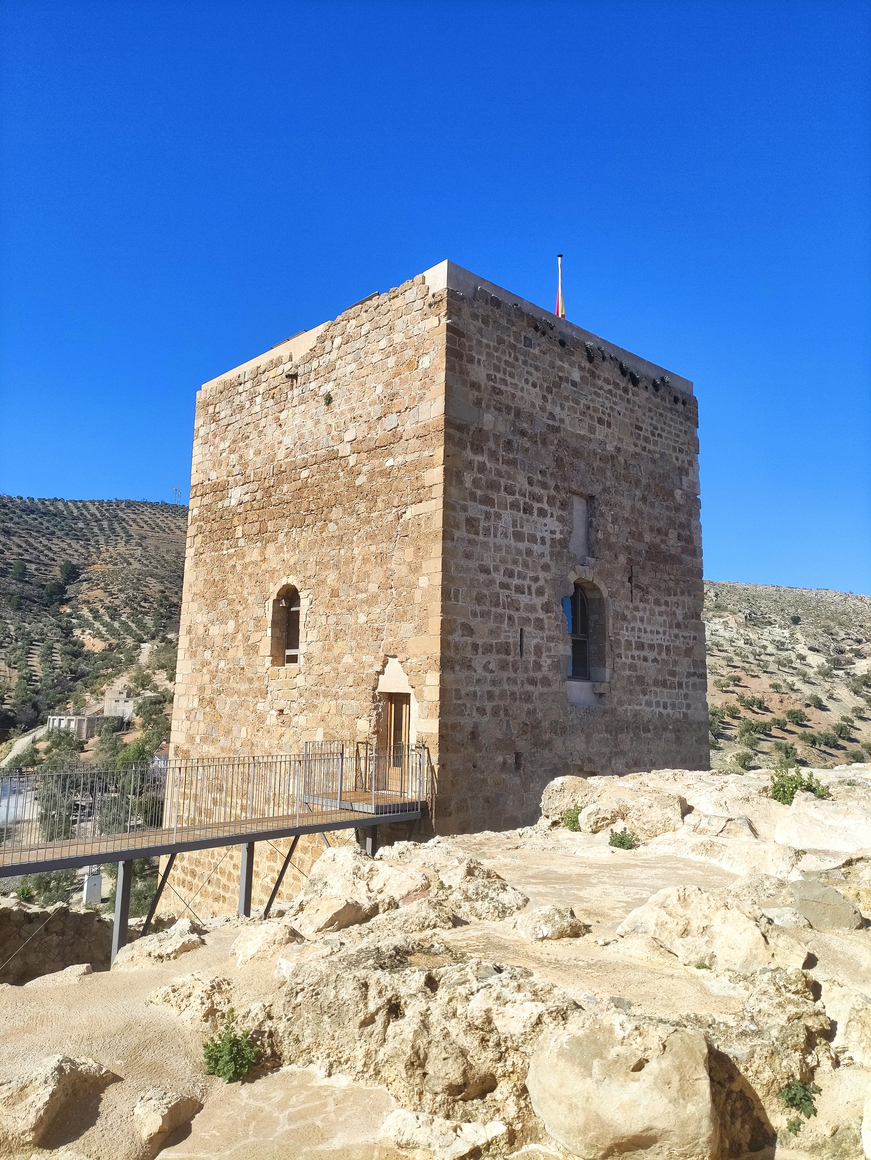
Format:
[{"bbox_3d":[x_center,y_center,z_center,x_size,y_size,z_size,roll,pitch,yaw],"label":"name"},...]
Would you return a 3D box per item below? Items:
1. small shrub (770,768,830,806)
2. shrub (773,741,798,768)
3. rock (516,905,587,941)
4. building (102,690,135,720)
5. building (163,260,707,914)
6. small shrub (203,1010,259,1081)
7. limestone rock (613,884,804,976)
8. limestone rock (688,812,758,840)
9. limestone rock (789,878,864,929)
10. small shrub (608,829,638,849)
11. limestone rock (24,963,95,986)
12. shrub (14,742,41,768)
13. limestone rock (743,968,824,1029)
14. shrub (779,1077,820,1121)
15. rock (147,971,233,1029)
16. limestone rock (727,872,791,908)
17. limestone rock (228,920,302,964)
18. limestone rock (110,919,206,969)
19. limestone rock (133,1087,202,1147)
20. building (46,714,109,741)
[{"bbox_3d":[4.660,2.649,10.721,0.765,0.490,0.620,-3,-11,23],"label":"small shrub"},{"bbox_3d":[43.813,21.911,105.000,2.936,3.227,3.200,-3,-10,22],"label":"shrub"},{"bbox_3d":[1.022,3.025,7.400,0.618,0.254,0.500,0,-10,8],"label":"rock"},{"bbox_3d":[-67.301,26.638,177.849,6.000,6.600,5.000,7,-11,-32],"label":"building"},{"bbox_3d":[0.050,1.543,24.363,10.233,14.865,10.895,10,-13,-43],"label":"building"},{"bbox_3d":[-1.218,2.775,5.000,0.320,0.362,0.300,3,-10,-12],"label":"small shrub"},{"bbox_3d":[2.150,2.727,6.540,1.469,0.550,1.050,-2,-10,17],"label":"limestone rock"},{"bbox_3d":[3.976,3.403,11.600,0.914,0.336,0.600,-2,-10,18],"label":"limestone rock"},{"bbox_3d":[3.379,2.796,7.242,0.634,0.400,0.500,-3,-11,24],"label":"limestone rock"},{"bbox_3d":[2.685,3.710,12.000,0.405,0.274,0.360,-1,-10,12],"label":"small shrub"},{"bbox_3d":[-4.227,4.429,9.400,0.717,0.171,0.500,5,-10,-22],"label":"limestone rock"},{"bbox_3d":[-39.842,17.111,82.000,2.448,2.520,2.700,6,-11,-25],"label":"shrub"},{"bbox_3d":[2.101,2.522,5.053,0.486,0.310,0.450,-3,-10,21],"label":"limestone rock"},{"bbox_3d":[1.734,2.475,3.995,0.194,0.220,0.180,-3,-10,22],"label":"shrub"},{"bbox_3d":[-1.781,3.042,6.068,0.623,0.340,0.600,4,-10,-15],"label":"rock"},{"bbox_3d":[3.195,3.066,8.300,0.595,0.296,0.500,-2,-10,20],"label":"limestone rock"},{"bbox_3d":[-1.862,4.008,9.300,0.800,0.441,0.550,3,-10,-10],"label":"limestone rock"},{"bbox_3d":[-3.121,4.101,9.433,1.040,0.500,0.850,4,-10,-17],"label":"limestone rock"},{"bbox_3d":[-1.402,2.814,4.400,0.327,0.212,0.360,2,-10,-5],"label":"limestone rock"},{"bbox_3d":[-70.409,28.867,165.282,10.500,4.900,7.000,-2,-10,17],"label":"building"}]

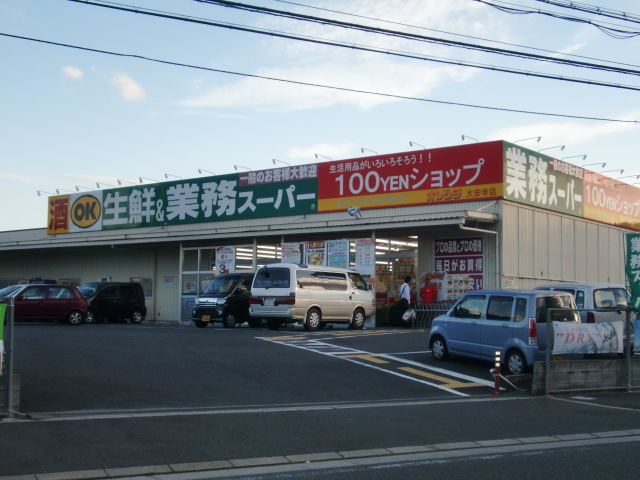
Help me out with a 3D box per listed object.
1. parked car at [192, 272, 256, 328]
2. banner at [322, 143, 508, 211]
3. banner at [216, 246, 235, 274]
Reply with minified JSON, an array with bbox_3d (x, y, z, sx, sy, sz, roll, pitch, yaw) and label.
[{"bbox_3d":[-2.710,2.100,30.800,1.475,1.840,3.400,-2,-4,38],"label":"parked car"},{"bbox_3d":[2.842,-2.041,30.084,7.411,1.834,0.150,-3,-6,38],"label":"banner"},{"bbox_3d":[-3.731,0.861,35.182,1.010,1.184,0.030,-3,-6,38],"label":"banner"}]

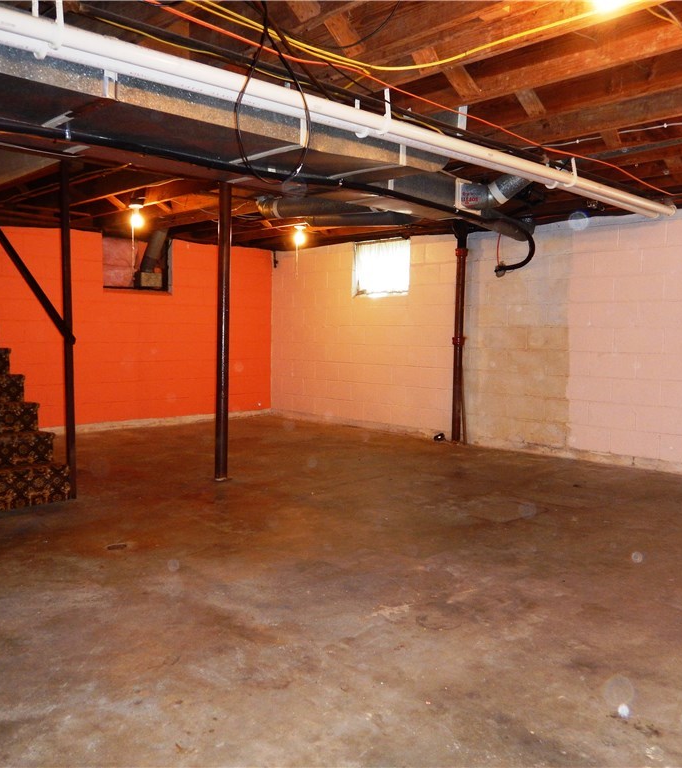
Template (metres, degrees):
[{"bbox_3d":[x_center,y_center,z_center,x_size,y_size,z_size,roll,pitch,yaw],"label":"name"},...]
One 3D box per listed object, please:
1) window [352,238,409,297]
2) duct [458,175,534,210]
[{"bbox_3d":[0.458,-1.222,7.624,0.110,0.570,0.790,-4,6,-45],"label":"window"},{"bbox_3d":[1.004,-1.232,4.579,0.210,0.210,0.450,-4,6,-45],"label":"duct"}]

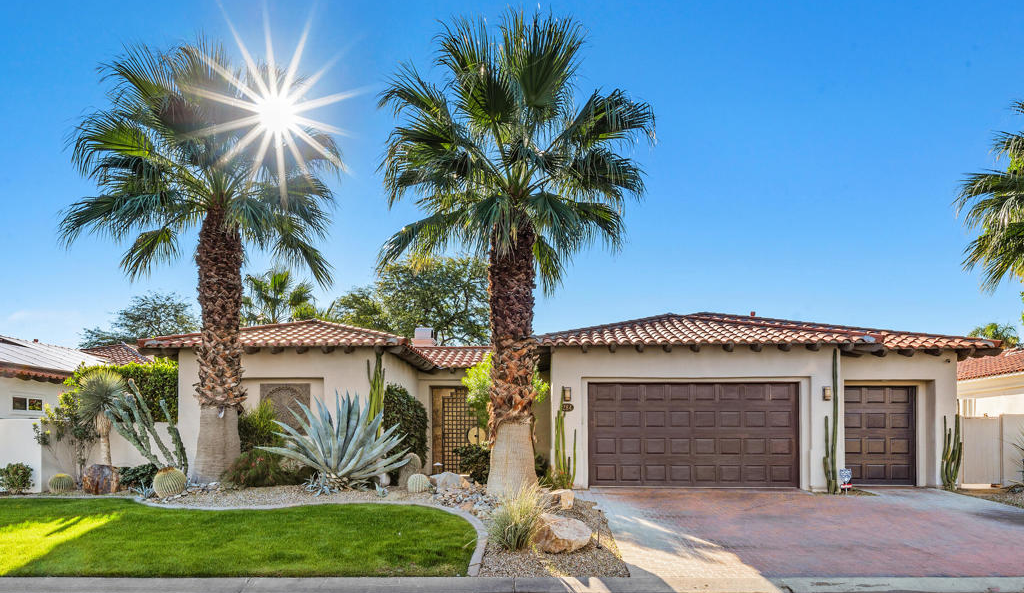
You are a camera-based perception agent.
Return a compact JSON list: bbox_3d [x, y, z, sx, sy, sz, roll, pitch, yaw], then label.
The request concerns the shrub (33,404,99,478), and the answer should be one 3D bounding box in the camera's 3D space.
[{"bbox_3d":[-9.291,3.055,13.600,1.324,1.663,1.000,0,-4,0],"label":"shrub"}]

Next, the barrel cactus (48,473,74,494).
[{"bbox_3d":[-9.088,3.773,13.200,0.514,0.403,0.500,0,-4,0],"label":"barrel cactus"}]

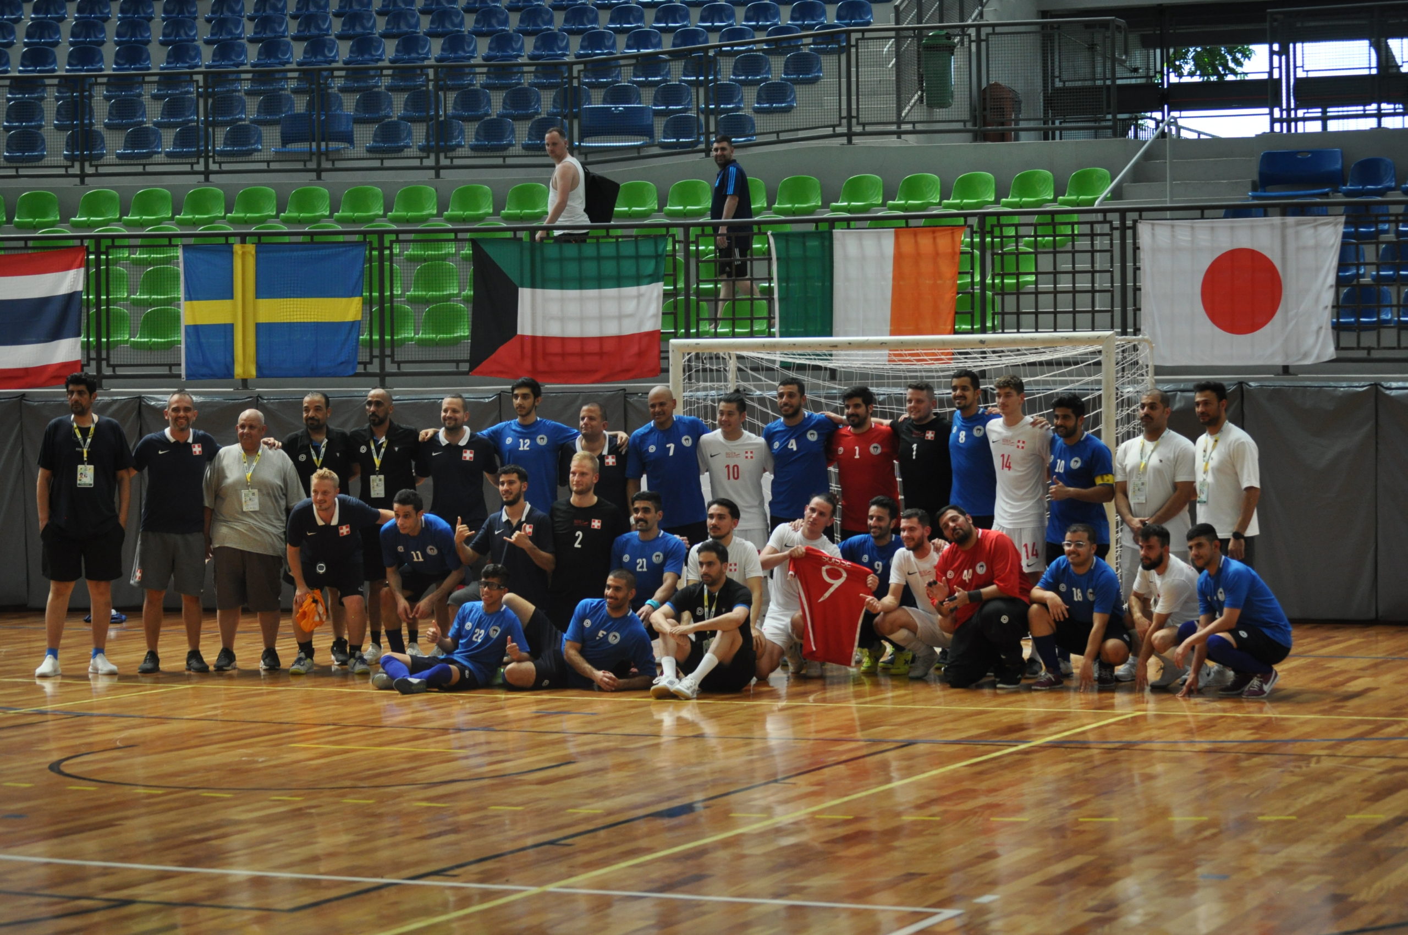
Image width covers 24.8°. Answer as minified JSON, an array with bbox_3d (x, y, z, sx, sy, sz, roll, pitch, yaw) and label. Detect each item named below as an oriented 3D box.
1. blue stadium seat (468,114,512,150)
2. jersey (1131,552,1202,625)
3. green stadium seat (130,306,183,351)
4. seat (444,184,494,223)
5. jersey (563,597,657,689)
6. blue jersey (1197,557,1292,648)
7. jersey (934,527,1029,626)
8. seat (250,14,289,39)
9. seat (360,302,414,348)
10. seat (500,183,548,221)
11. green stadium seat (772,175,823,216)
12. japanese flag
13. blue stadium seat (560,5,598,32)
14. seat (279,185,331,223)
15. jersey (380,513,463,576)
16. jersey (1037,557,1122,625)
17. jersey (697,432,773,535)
[{"bbox_3d":[-2.142,-3.372,32.400,0.425,0.340,0.410,-1,1,7],"label":"blue stadium seat"},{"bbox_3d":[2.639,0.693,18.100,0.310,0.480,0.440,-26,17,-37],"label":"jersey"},{"bbox_3d":[-4.813,-1.230,28.200,0.440,0.400,0.440,-1,1,4],"label":"green stadium seat"},{"bbox_3d":[-2.214,-2.484,30.200,0.430,0.350,0.400,0,0,10],"label":"seat"},{"bbox_3d":[-0.534,1.014,18.400,0.500,0.460,0.320,21,9,10],"label":"jersey"},{"bbox_3d":[2.996,0.741,17.750,0.310,0.560,0.430,-45,24,-26],"label":"blue jersey"},{"bbox_3d":[1.578,0.622,18.200,0.520,0.550,0.360,-8,6,21],"label":"jersey"},{"bbox_3d":[-4.896,-4.942,36.000,0.425,0.340,0.410,-1,1,7],"label":"seat"},{"bbox_3d":[-2.736,-1.238,27.800,0.430,0.395,0.410,0,0,11],"label":"seat"},{"bbox_3d":[-1.669,-2.475,29.900,0.440,0.400,0.440,0,1,8],"label":"seat"},{"bbox_3d":[0.852,-2.482,29.200,0.425,0.340,0.410,0,1,10],"label":"green stadium seat"},{"bbox_3d":[4.068,-1.335,24.300,1.580,1.130,0.080,0,1,24],"label":"japanese flag"},{"bbox_3d":[-1.458,-5.221,37.400,0.430,0.350,0.400,0,0,11],"label":"blue stadium seat"},{"bbox_3d":[-3.772,-2.482,30.300,0.430,0.350,0.400,0,0,7],"label":"seat"},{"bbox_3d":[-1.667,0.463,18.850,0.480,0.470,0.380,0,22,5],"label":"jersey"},{"bbox_3d":[2.234,0.736,19.050,0.500,0.440,0.400,0,1,20],"label":"jersey"},{"bbox_3d":[0.202,0.085,20.600,0.480,0.660,0.270,0,1,14],"label":"jersey"}]

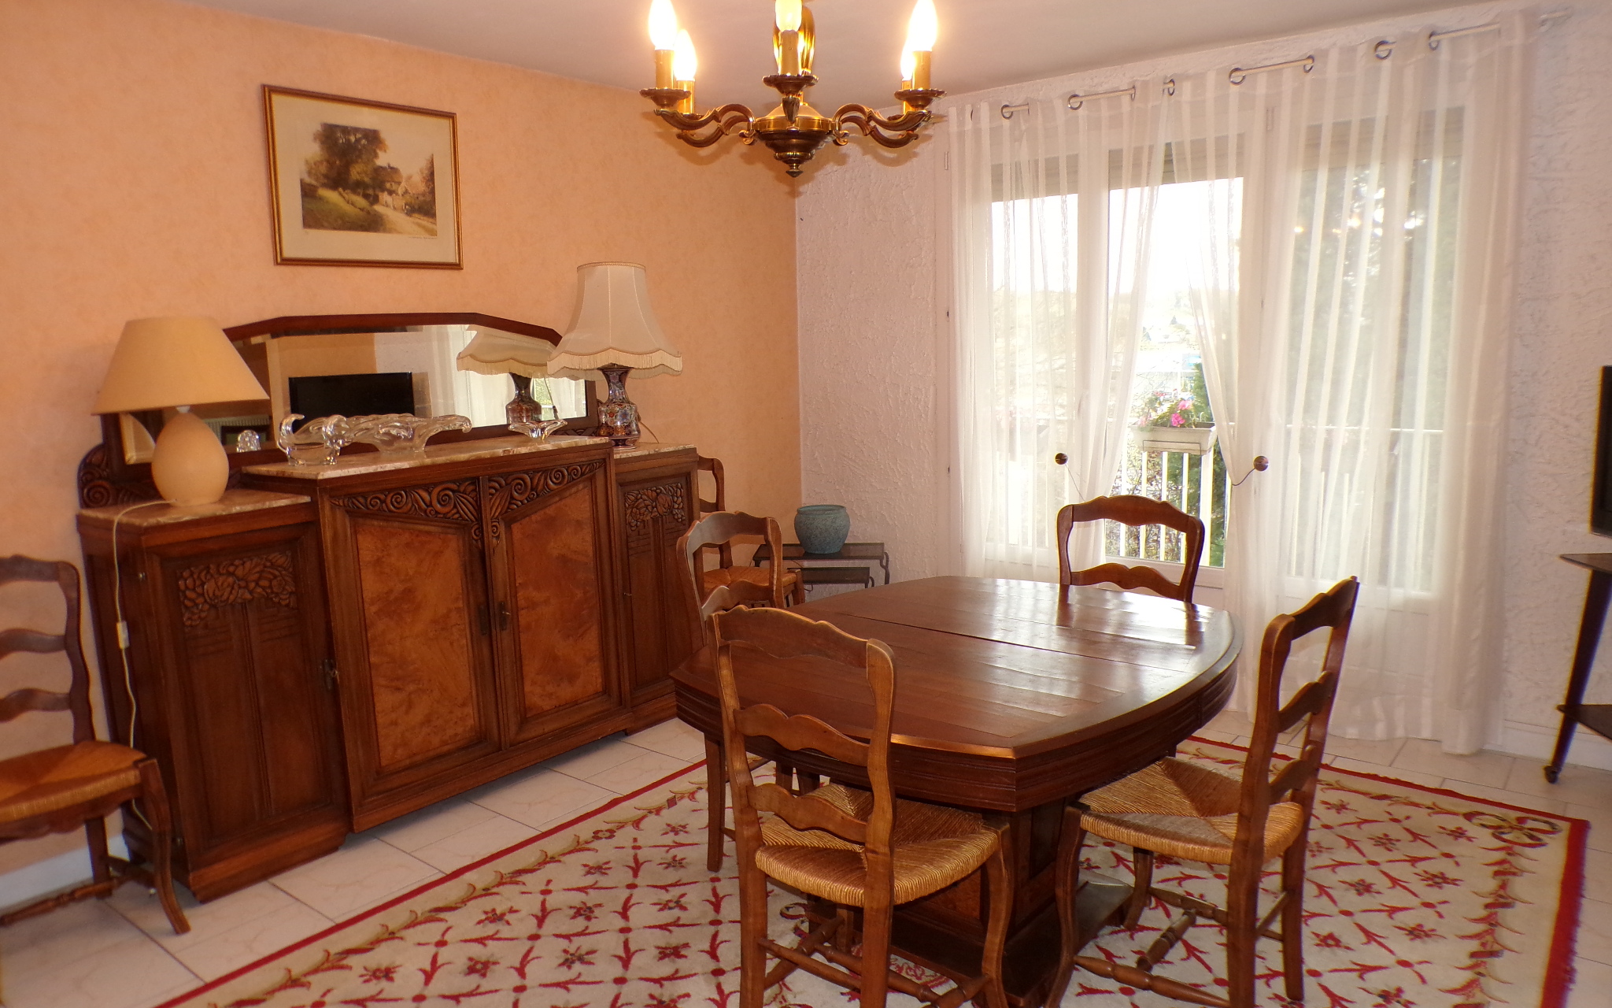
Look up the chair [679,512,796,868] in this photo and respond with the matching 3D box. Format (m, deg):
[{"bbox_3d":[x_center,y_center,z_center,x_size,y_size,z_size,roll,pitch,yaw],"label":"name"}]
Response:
[{"bbox_3d":[-0.032,0.546,3.099,0.500,0.985,0.470,7,13,43],"label":"chair"}]

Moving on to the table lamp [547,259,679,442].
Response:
[{"bbox_3d":[-0.761,-0.574,4.425,0.530,0.700,0.530,-1,9,0],"label":"table lamp"}]

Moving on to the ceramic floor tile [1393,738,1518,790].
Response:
[{"bbox_3d":[2.205,0.884,3.802,0.333,0.010,0.333,6,12,39],"label":"ceramic floor tile"}]

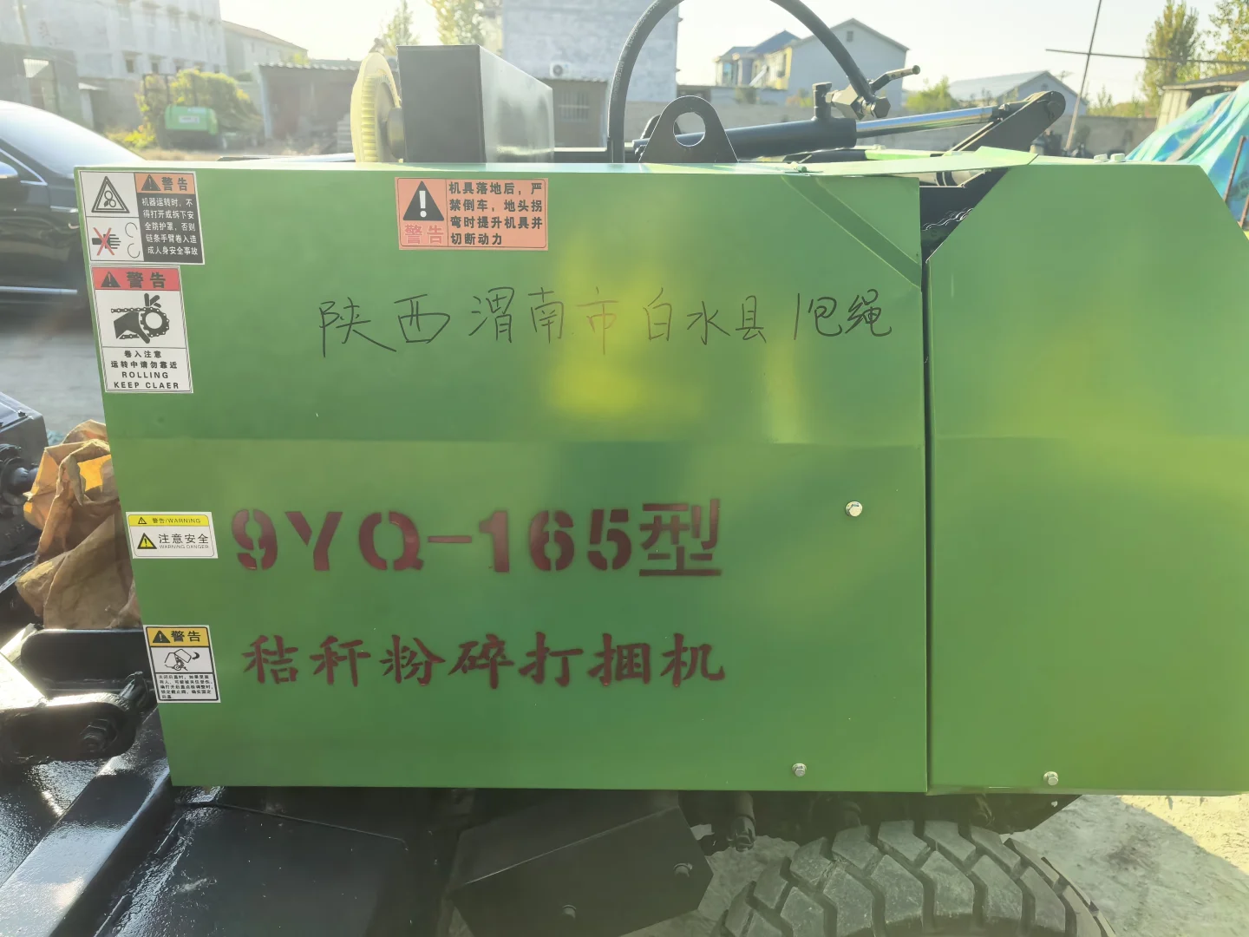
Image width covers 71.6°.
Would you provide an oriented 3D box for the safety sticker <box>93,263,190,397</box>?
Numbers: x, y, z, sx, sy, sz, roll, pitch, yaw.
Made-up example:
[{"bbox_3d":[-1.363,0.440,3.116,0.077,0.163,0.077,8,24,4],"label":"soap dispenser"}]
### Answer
[{"bbox_3d":[-0.500,-0.143,0.899,0.092,0.130,0.004,0,11,0],"label":"safety sticker"}]

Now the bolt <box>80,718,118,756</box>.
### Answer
[{"bbox_3d":[-0.625,0.320,1.030,0.035,0.035,0.037,1,23,0],"label":"bolt"}]

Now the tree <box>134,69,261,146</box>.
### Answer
[{"bbox_3d":[-13.806,-11.609,28.007,4.101,2.339,3.200,1,23,0],"label":"tree"}]

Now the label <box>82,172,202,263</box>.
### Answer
[{"bbox_3d":[-0.489,-0.254,0.878,0.118,0.091,0.004,0,11,0],"label":"label"}]

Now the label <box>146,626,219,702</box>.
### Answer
[{"bbox_3d":[-0.508,0.226,0.998,0.073,0.100,0.004,0,16,0],"label":"label"}]

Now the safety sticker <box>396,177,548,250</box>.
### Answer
[{"bbox_3d":[-0.153,-0.257,0.876,0.153,0.070,0.004,0,11,0],"label":"safety sticker"}]

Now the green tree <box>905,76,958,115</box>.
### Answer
[{"bbox_3d":[17.012,-19.965,48.008,3.245,3.188,2.900,1,23,0],"label":"green tree"}]

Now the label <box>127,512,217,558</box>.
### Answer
[{"bbox_3d":[-0.497,0.074,0.952,0.094,0.054,0.004,0,17,0],"label":"label"}]

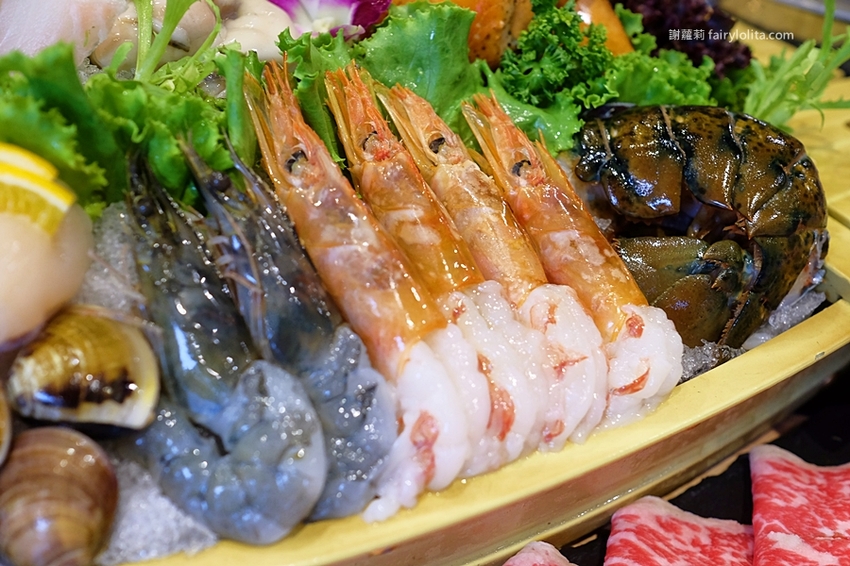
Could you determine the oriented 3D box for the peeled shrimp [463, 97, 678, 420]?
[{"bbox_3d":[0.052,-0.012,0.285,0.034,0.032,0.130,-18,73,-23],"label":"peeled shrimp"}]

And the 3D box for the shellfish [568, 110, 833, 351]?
[{"bbox_3d":[0.103,-0.021,0.312,0.090,0.060,0.070,0,35,0],"label":"shellfish"}]

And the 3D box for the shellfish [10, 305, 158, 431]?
[{"bbox_3d":[-0.109,0.027,0.264,0.047,0.033,0.044,0,35,0],"label":"shellfish"}]

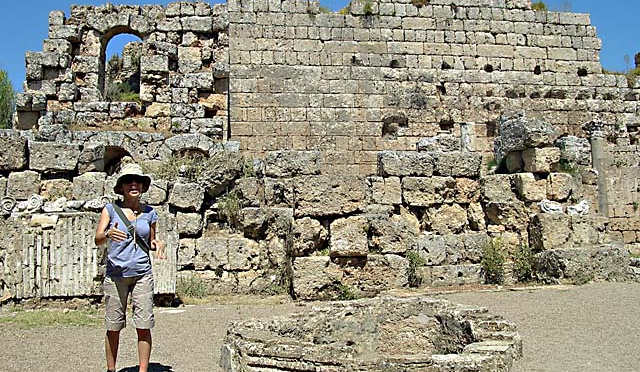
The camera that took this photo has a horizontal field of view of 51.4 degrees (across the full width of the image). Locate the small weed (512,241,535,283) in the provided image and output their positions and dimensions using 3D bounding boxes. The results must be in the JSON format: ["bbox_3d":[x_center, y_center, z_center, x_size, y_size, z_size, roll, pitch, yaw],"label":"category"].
[{"bbox_3d":[2.979,1.130,9.750,0.280,0.550,0.270,0,1,-11],"label":"small weed"}]

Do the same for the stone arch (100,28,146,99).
[{"bbox_3d":[-4.110,-2.570,13.850,0.899,1.472,0.700,0,0,-8],"label":"stone arch"}]

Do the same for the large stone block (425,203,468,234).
[{"bbox_3d":[1.842,0.473,9.690,0.629,0.458,0.480,0,0,-8],"label":"large stone block"}]

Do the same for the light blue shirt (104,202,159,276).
[{"bbox_3d":[-1.433,0.414,5.060,0.407,0.573,0.260,0,0,-18],"label":"light blue shirt"}]

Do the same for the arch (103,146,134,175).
[{"bbox_3d":[-2.880,-0.361,9.620,0.434,0.424,0.450,-1,1,-13],"label":"arch"}]

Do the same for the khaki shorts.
[{"bbox_3d":[-1.475,0.883,5.150,0.380,0.440,0.270,0,1,-11],"label":"khaki shorts"}]

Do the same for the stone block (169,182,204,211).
[{"bbox_3d":[-1.695,0.133,8.450,0.430,0.330,0.420,0,2,-10],"label":"stone block"}]

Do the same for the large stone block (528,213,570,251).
[{"bbox_3d":[3.277,0.641,9.555,0.470,0.513,0.420,-1,1,-13],"label":"large stone block"}]

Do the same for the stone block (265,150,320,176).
[{"bbox_3d":[-0.421,-0.319,9.600,0.773,0.362,0.500,0,1,-11],"label":"stone block"}]

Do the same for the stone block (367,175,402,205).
[{"bbox_3d":[0.872,0.054,9.450,0.475,0.379,0.450,0,1,-11],"label":"stone block"}]

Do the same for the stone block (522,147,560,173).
[{"bbox_3d":[3.340,-0.396,10.050,0.406,0.376,0.400,0,0,-9],"label":"stone block"}]

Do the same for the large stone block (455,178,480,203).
[{"bbox_3d":[2.073,0.067,9.745,0.403,0.352,0.400,-1,1,-13],"label":"large stone block"}]

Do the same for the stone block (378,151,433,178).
[{"bbox_3d":[1.187,-0.309,9.350,0.730,0.360,0.450,0,2,-10],"label":"stone block"}]

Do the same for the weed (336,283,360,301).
[{"bbox_3d":[0.318,1.312,8.387,0.283,0.224,0.220,-1,1,-13],"label":"weed"}]

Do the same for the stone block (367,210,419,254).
[{"bbox_3d":[0.963,0.645,9.300,0.688,0.550,0.500,0,1,-11],"label":"stone block"}]

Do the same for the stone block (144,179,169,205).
[{"bbox_3d":[-2.095,0.082,8.400,0.350,0.310,0.380,0,2,-10],"label":"stone block"}]

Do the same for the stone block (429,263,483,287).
[{"bbox_3d":[1.855,1.237,9.250,0.750,0.270,0.400,0,2,-10],"label":"stone block"}]

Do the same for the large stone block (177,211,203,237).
[{"bbox_3d":[-1.735,0.499,8.826,0.332,0.299,0.360,-1,1,-13],"label":"large stone block"}]

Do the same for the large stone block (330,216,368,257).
[{"bbox_3d":[0.361,0.674,9.137,0.514,0.528,0.480,0,0,-9],"label":"large stone block"}]

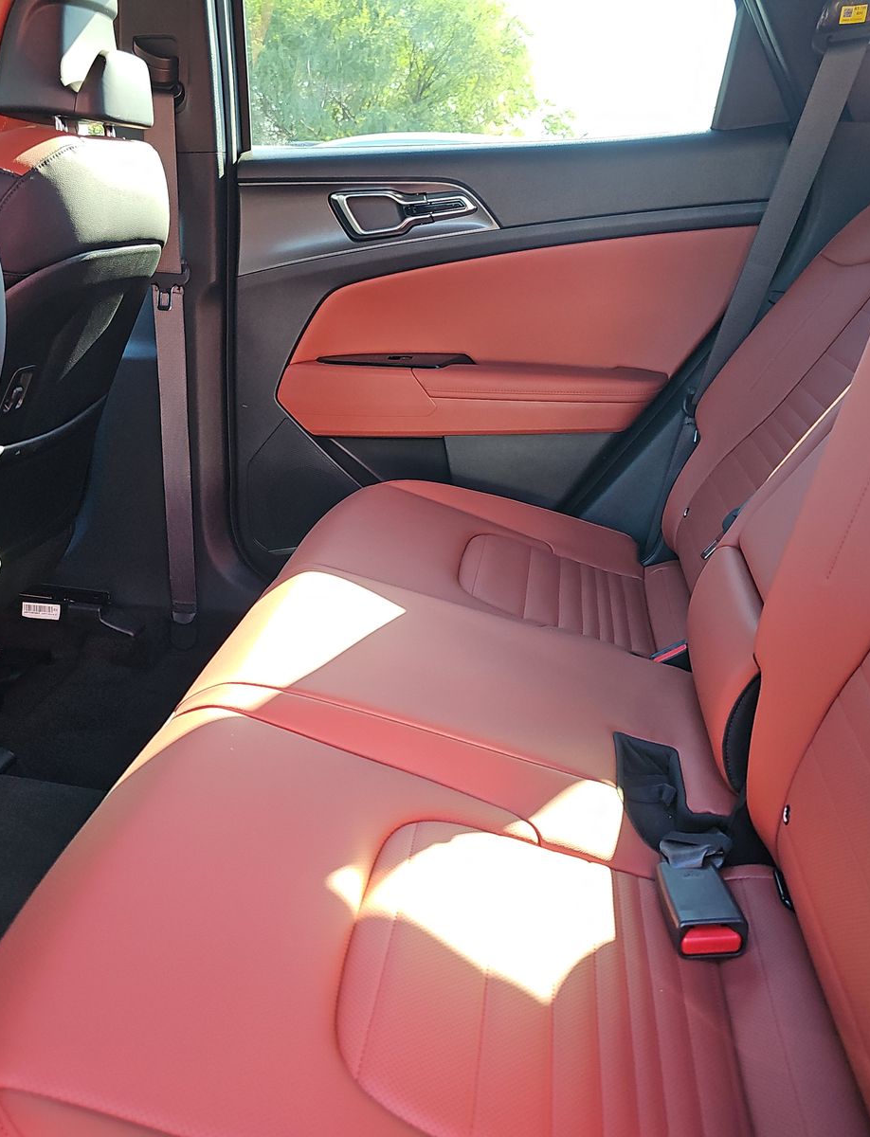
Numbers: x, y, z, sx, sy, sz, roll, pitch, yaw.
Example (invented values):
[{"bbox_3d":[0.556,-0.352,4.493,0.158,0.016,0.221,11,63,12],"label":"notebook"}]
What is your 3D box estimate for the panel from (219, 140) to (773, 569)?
[{"bbox_3d":[0.088,-0.314,1.650,0.900,0.730,0.120,2,20,7],"label":"panel"}]

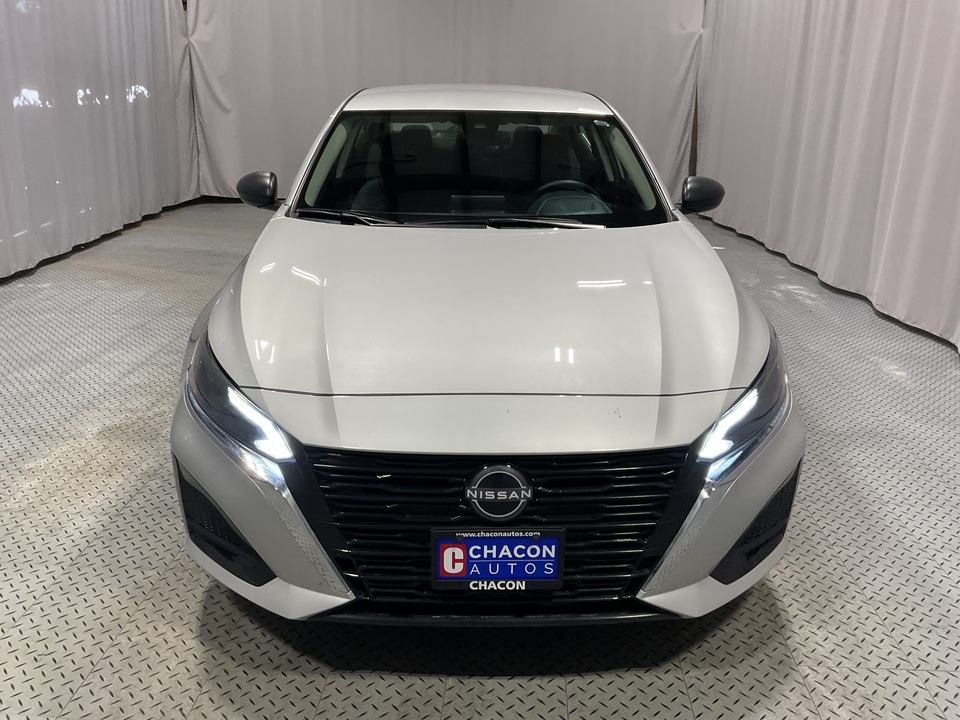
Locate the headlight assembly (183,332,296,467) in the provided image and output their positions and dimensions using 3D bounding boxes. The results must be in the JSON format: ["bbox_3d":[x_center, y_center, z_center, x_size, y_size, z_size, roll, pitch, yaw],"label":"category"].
[{"bbox_3d":[-0.607,0.078,2.115,0.400,0.230,0.420,4,19,10],"label":"headlight assembly"}]

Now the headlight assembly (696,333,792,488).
[{"bbox_3d":[0.686,0.102,2.156,0.400,0.260,0.420,-4,20,-13],"label":"headlight assembly"}]

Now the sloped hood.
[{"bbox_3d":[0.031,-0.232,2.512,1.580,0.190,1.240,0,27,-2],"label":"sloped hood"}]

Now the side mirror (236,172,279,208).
[{"bbox_3d":[-0.931,-0.720,3.394,0.200,0.150,0.140,0,19,-2],"label":"side mirror"}]

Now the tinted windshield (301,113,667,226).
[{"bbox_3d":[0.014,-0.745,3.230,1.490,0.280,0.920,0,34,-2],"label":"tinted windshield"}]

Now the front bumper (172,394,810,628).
[{"bbox_3d":[0.039,0.317,2.137,1.800,0.550,0.580,0,19,-2],"label":"front bumper"}]

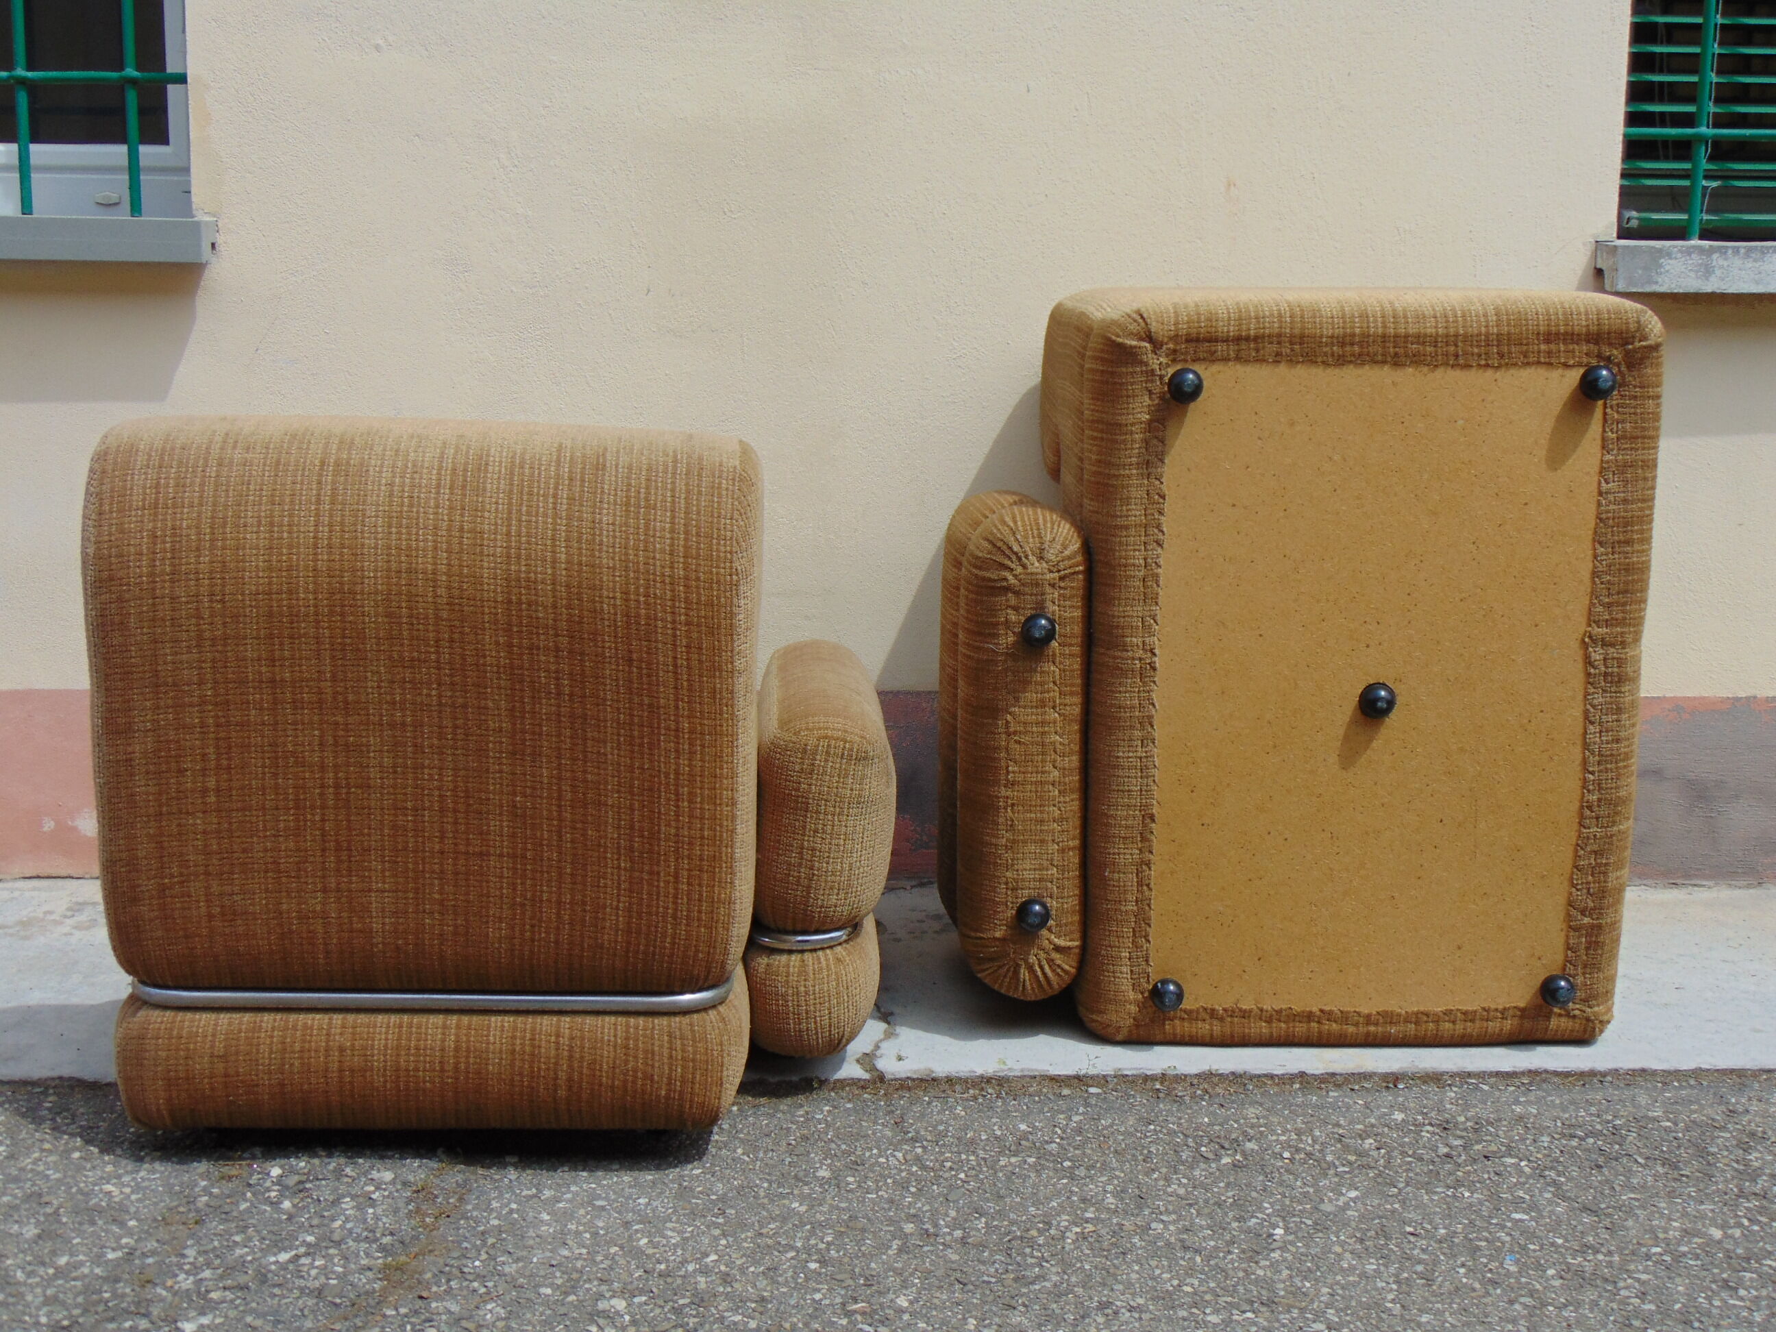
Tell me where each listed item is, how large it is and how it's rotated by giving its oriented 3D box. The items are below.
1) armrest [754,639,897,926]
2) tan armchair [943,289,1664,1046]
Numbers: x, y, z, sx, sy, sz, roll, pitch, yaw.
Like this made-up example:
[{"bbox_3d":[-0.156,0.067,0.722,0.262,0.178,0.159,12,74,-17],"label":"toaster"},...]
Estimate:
[{"bbox_3d":[-0.079,0.127,2.480,0.155,0.250,0.610,0,8,-2],"label":"armrest"},{"bbox_3d":[0.475,-0.031,2.638,0.810,0.900,0.750,0,10,0],"label":"tan armchair"}]

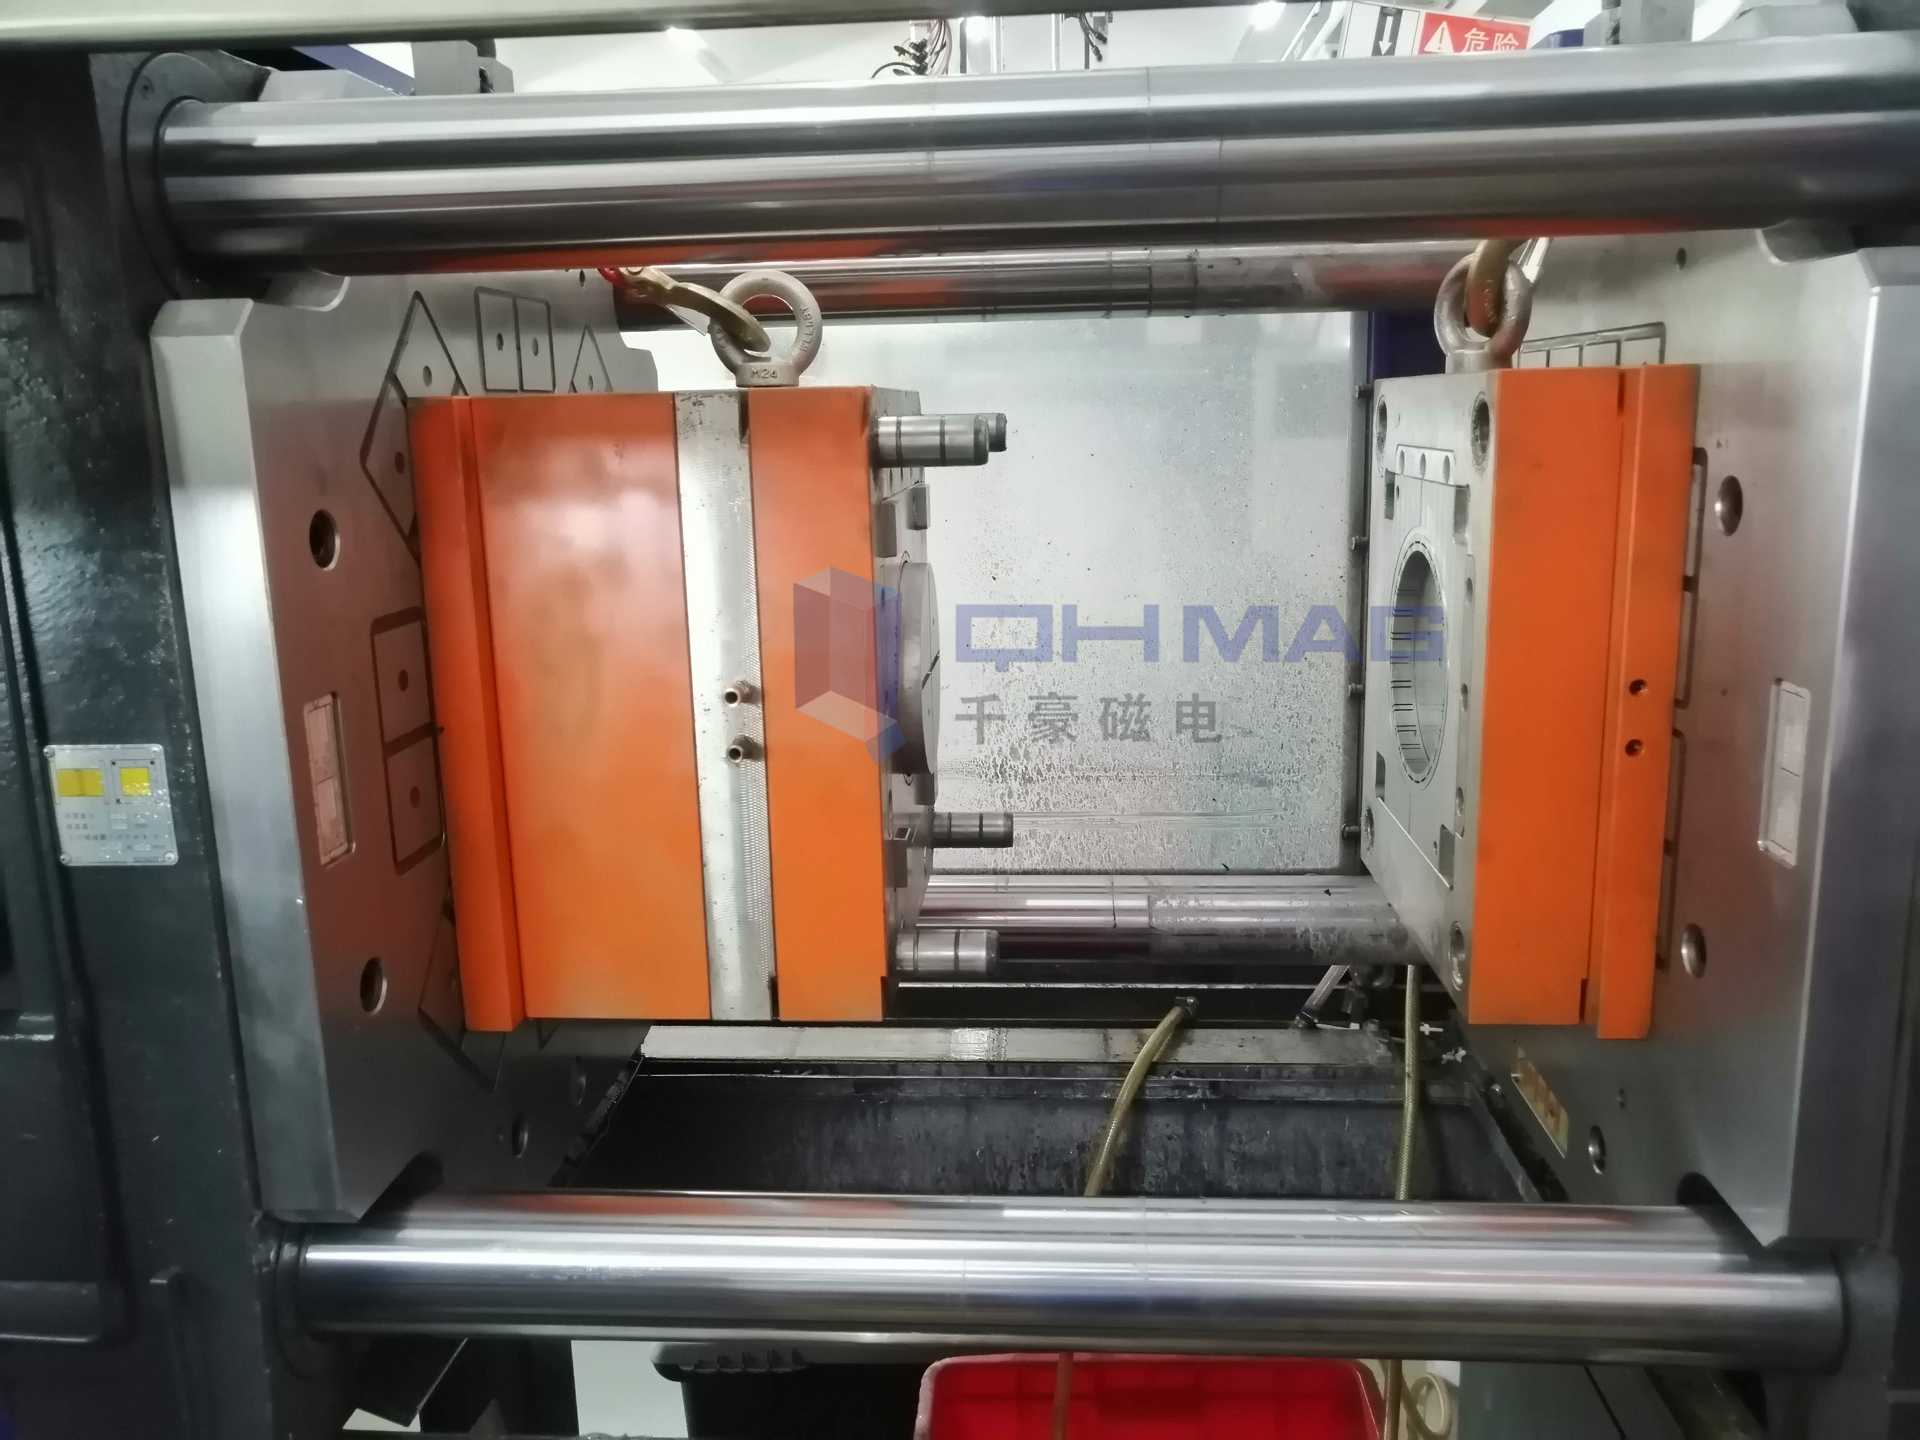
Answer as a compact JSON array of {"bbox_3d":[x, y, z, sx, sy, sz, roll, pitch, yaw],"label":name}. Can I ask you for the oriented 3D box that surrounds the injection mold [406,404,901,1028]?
[{"bbox_3d":[-0.192,-0.039,1.242,0.312,0.451,0.430,0,12,4],"label":"injection mold"}]

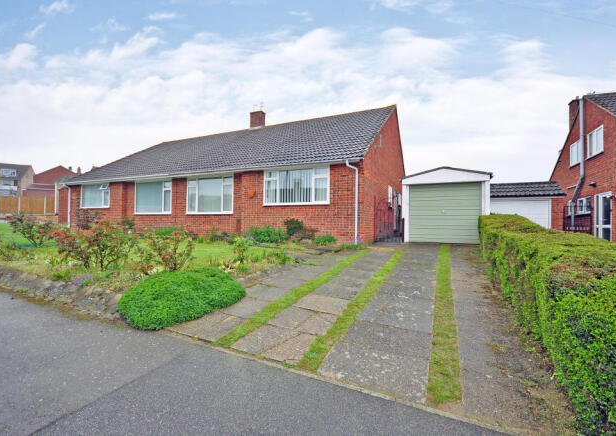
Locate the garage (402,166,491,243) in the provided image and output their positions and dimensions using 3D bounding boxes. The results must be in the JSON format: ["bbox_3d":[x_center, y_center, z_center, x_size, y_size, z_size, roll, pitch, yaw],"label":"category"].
[{"bbox_3d":[5.398,-0.428,10.982,2.550,2.444,5.150,1,1,25],"label":"garage"}]

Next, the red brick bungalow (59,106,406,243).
[{"bbox_3d":[-3.161,-2.728,17.410,16.778,6.707,13.270,1,1,25],"label":"red brick bungalow"}]

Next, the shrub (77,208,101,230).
[{"bbox_3d":[-10.207,0.070,12.700,0.970,1.040,0.950,1,1,25],"label":"shrub"}]

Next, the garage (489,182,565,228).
[{"bbox_3d":[9.681,-0.145,13.535,2.950,2.790,5.400,1,1,25],"label":"garage"}]

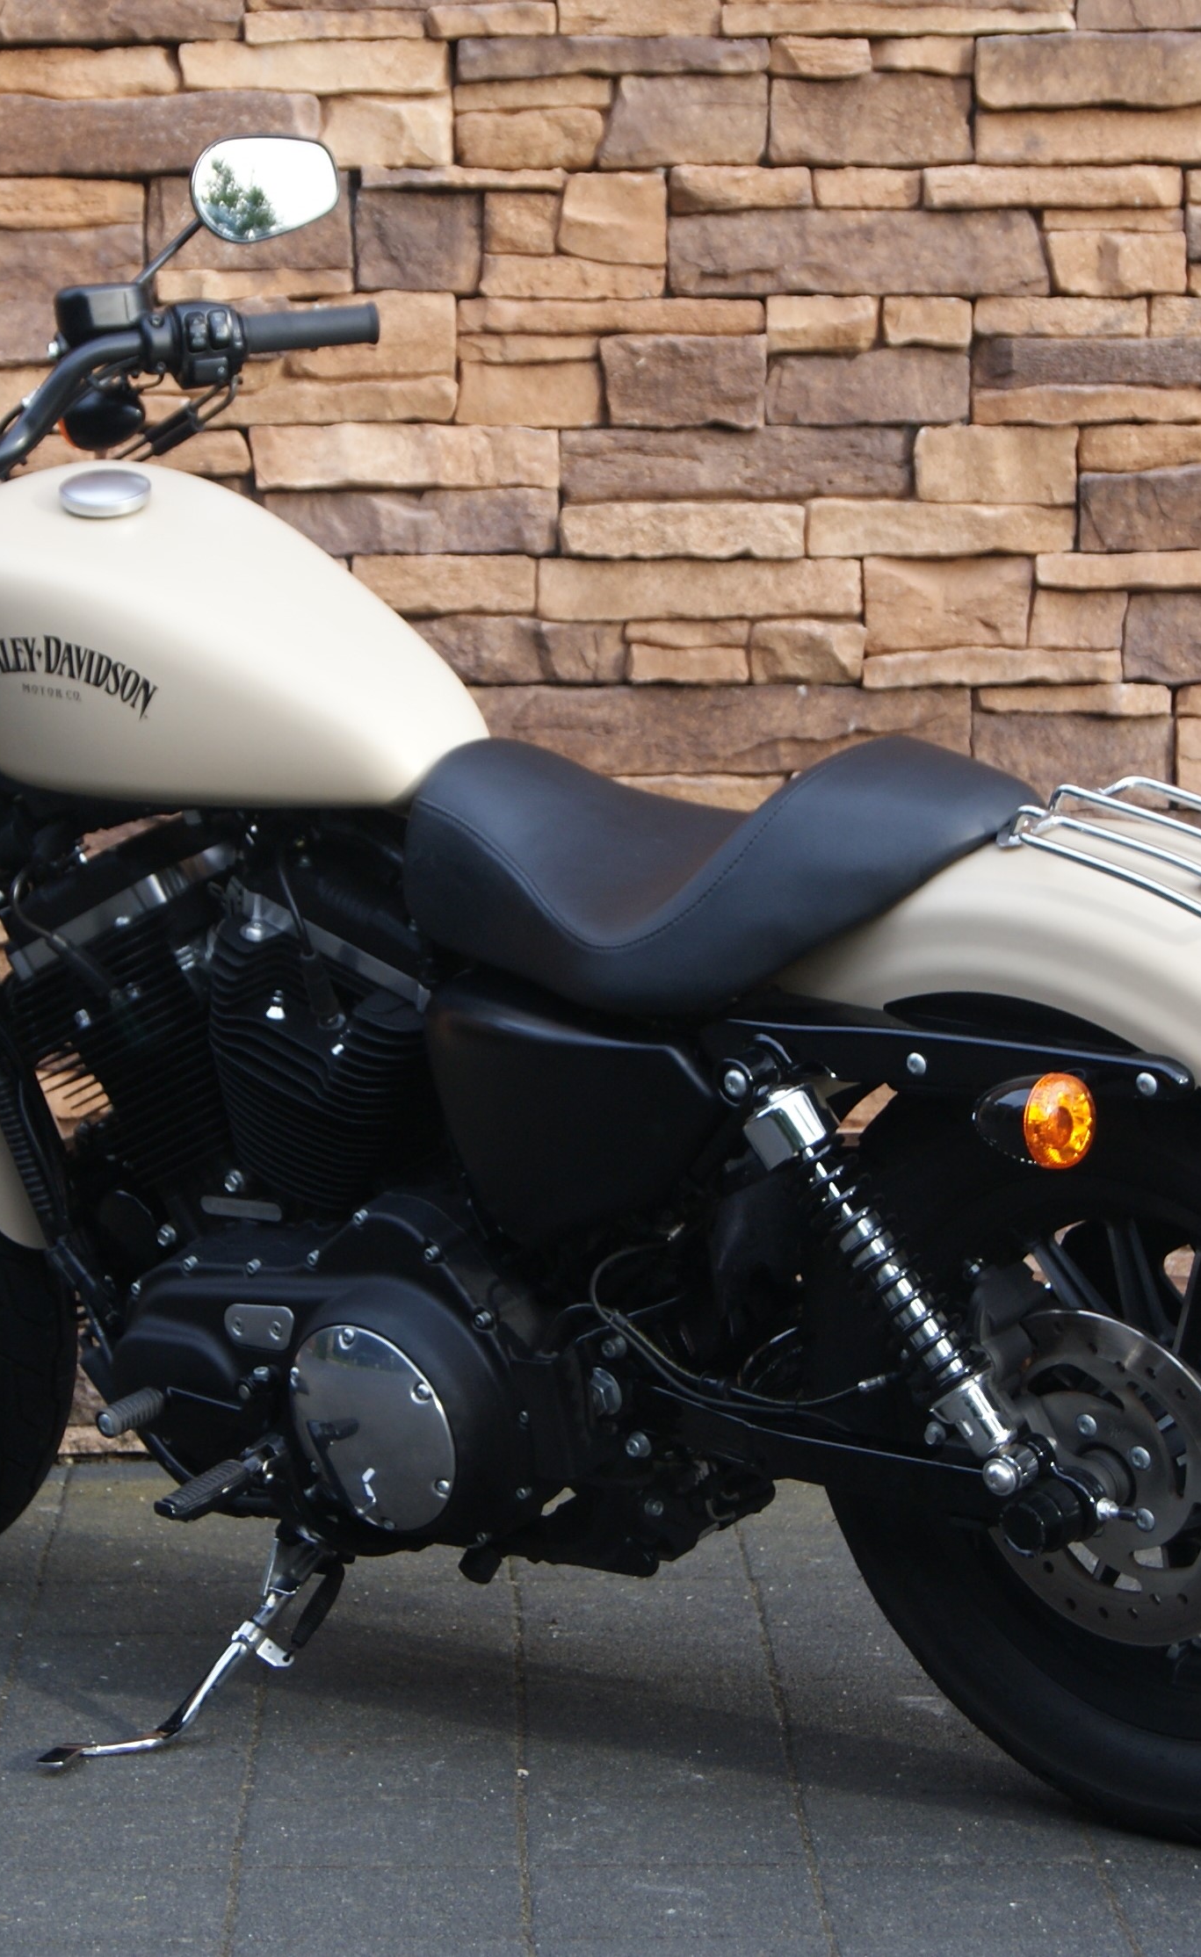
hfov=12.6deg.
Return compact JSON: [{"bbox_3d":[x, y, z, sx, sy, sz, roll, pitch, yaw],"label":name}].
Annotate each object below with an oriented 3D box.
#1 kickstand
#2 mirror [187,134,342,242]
[{"bbox_3d":[-0.321,0.534,4.359,0.130,0.156,0.270,5,10,40],"label":"kickstand"},{"bbox_3d":[-0.293,-0.682,4.753,0.143,0.090,0.033,-19,9,-28],"label":"mirror"}]

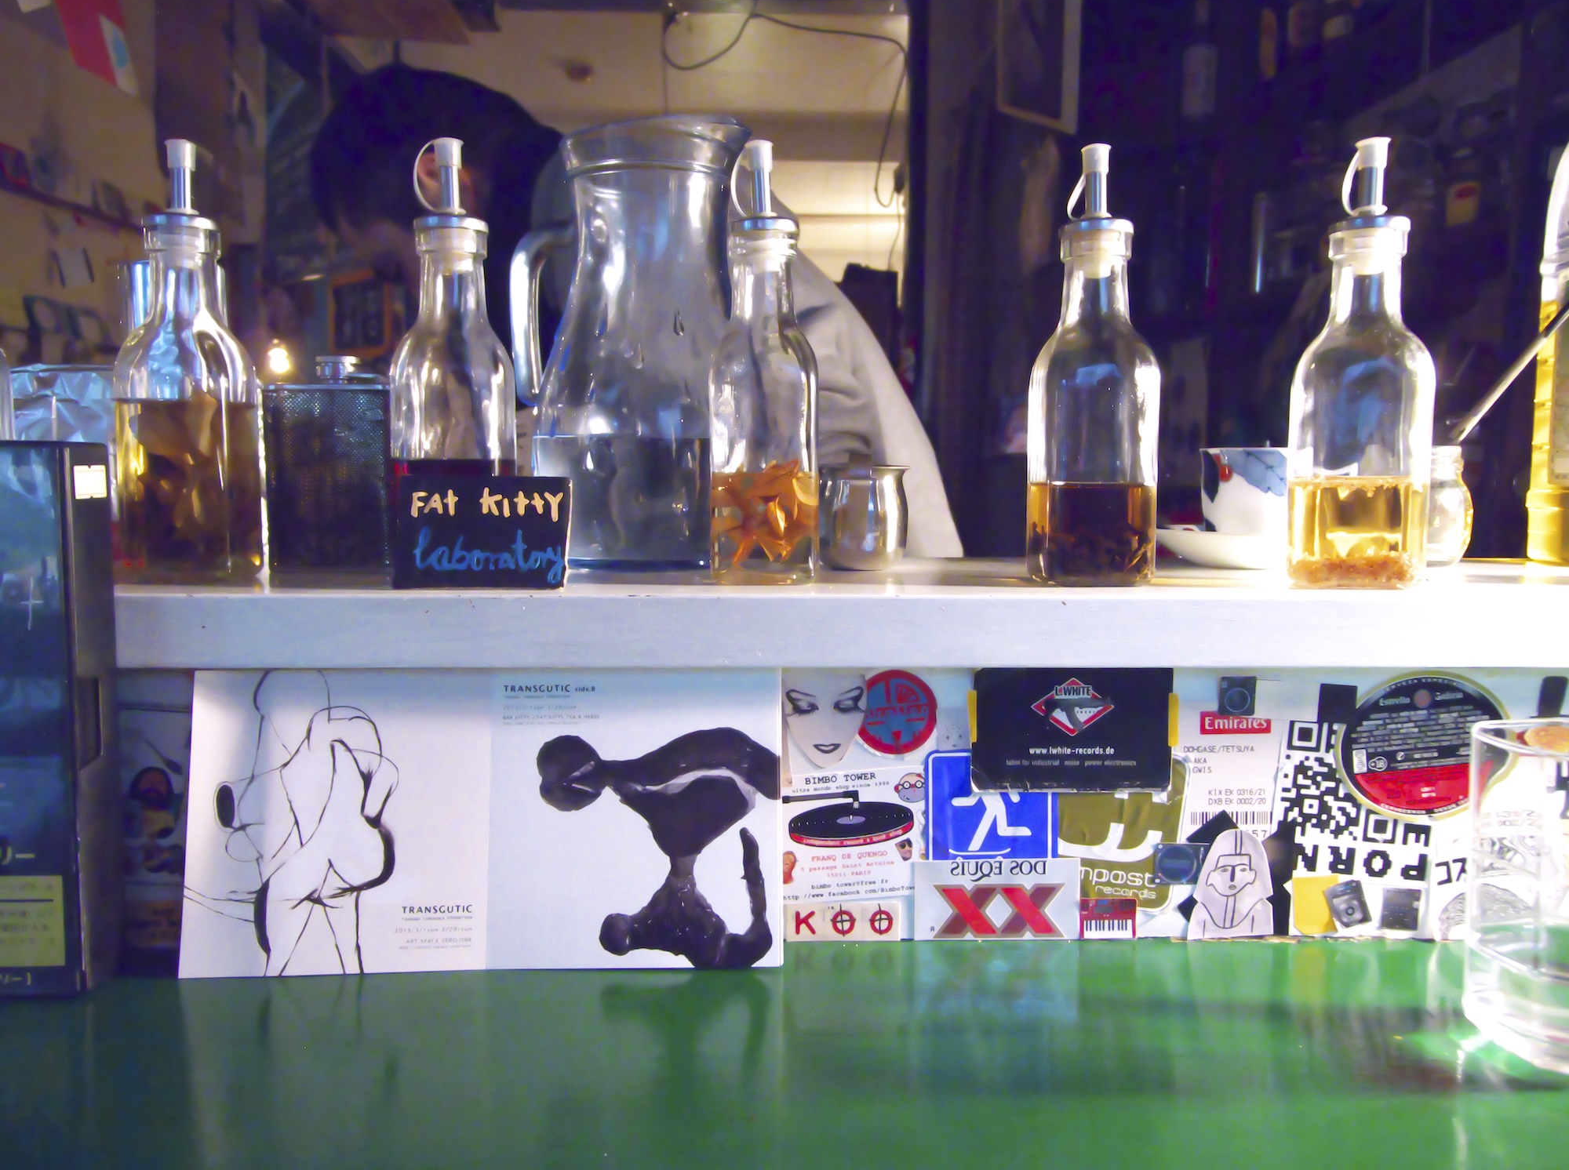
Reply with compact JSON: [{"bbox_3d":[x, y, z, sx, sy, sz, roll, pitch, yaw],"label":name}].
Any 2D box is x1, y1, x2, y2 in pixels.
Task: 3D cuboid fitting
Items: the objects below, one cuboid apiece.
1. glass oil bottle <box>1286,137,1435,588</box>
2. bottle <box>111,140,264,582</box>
[{"bbox_3d":[0.267,-0.103,0.583,0.048,0.204,0.048,0,5,0],"label":"glass oil bottle"},{"bbox_3d":[-0.283,-0.104,0.599,0.048,0.204,0.048,0,5,0],"label":"bottle"}]

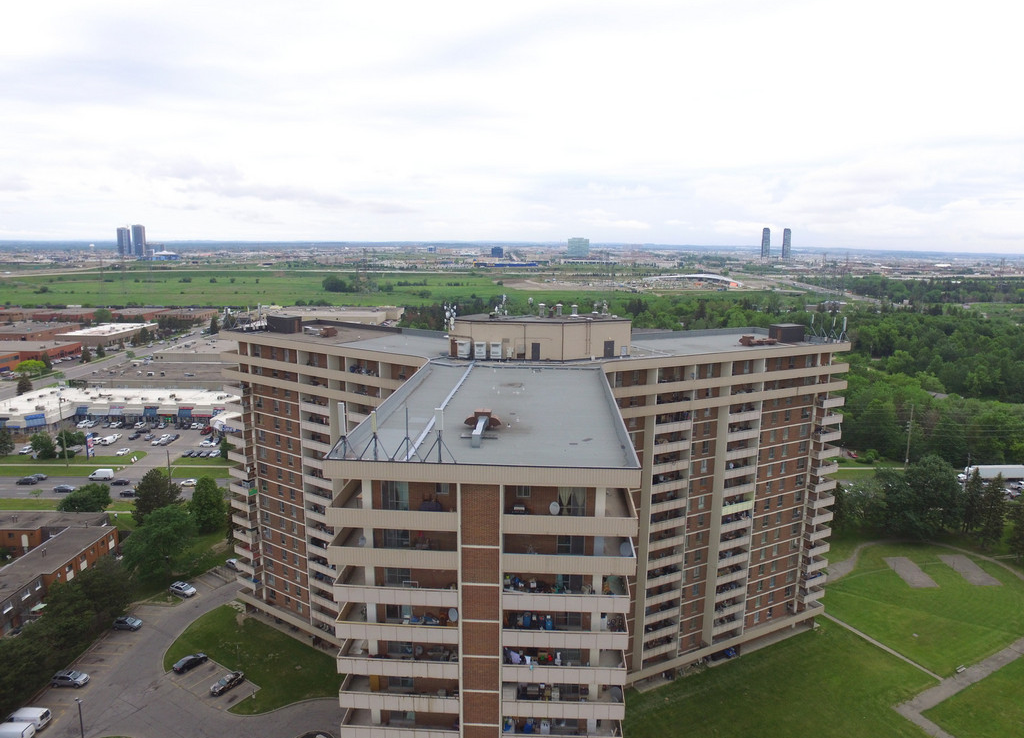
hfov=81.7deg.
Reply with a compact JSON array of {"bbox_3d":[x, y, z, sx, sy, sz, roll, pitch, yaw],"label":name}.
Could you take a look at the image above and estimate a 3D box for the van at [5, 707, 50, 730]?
[{"bbox_3d":[-65.191,46.996,79.664,5.300,2.050,1.980,1,12,2],"label":"van"}]

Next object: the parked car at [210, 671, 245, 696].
[{"bbox_3d":[-41.783,46.128,86.955,1.830,1.470,4.750,9,14,34],"label":"parked car"}]

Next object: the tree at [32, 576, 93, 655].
[{"bbox_3d":[-66.817,36.815,88.157,7.600,12.650,7.600,-9,15,-39],"label":"tree"}]

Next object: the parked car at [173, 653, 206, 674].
[{"bbox_3d":[-47.243,43.072,86.753,1.800,1.440,4.450,9,14,36],"label":"parked car"}]

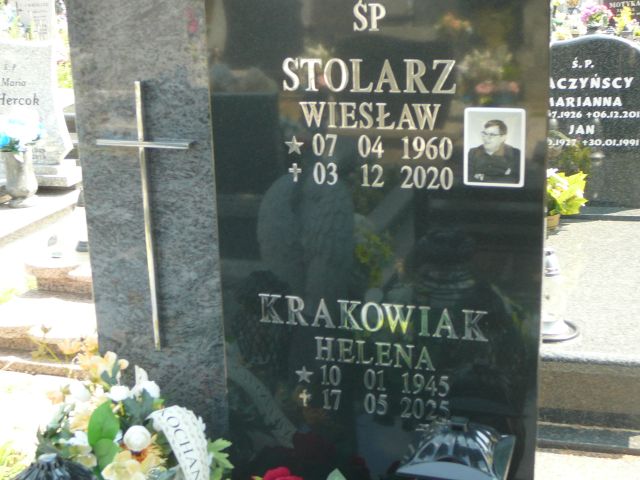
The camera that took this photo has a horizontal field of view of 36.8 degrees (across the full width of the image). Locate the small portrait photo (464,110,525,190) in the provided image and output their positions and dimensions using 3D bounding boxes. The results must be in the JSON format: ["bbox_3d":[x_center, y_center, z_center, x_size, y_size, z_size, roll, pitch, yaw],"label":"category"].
[{"bbox_3d":[0.267,-0.141,1.469,0.091,0.120,0.008,3,16,17],"label":"small portrait photo"}]

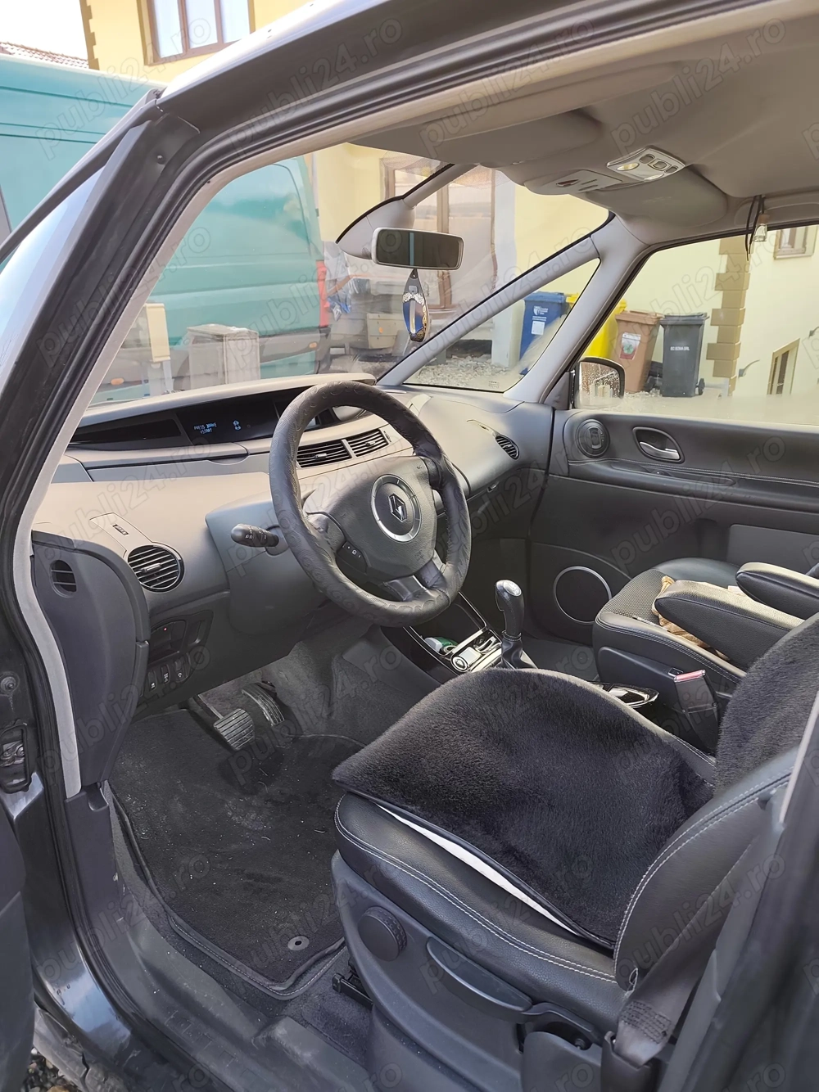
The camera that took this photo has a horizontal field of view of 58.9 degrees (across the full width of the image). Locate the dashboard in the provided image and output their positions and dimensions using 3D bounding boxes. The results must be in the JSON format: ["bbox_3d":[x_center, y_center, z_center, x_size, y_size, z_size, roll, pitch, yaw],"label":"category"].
[{"bbox_3d":[-0.256,-0.133,1.762,0.670,0.550,1.470,14,25,36],"label":"dashboard"}]

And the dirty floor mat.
[{"bbox_3d":[-0.250,0.465,1.397,0.570,0.130,0.530,14,25,36],"label":"dirty floor mat"}]

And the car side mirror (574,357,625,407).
[{"bbox_3d":[0.565,-0.486,2.252,0.220,0.180,0.120,-14,23,-31],"label":"car side mirror"}]

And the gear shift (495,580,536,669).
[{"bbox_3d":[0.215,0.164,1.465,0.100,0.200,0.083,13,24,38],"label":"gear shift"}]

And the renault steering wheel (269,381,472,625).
[{"bbox_3d":[-0.053,-0.063,1.104,0.115,0.385,0.385,-23,1,42],"label":"renault steering wheel"}]

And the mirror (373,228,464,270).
[{"bbox_3d":[0.012,-0.567,1.384,0.222,0.067,0.038,-14,25,-39],"label":"mirror"}]

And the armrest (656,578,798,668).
[{"bbox_3d":[0.629,0.176,1.321,0.380,0.100,0.075,21,28,33],"label":"armrest"}]

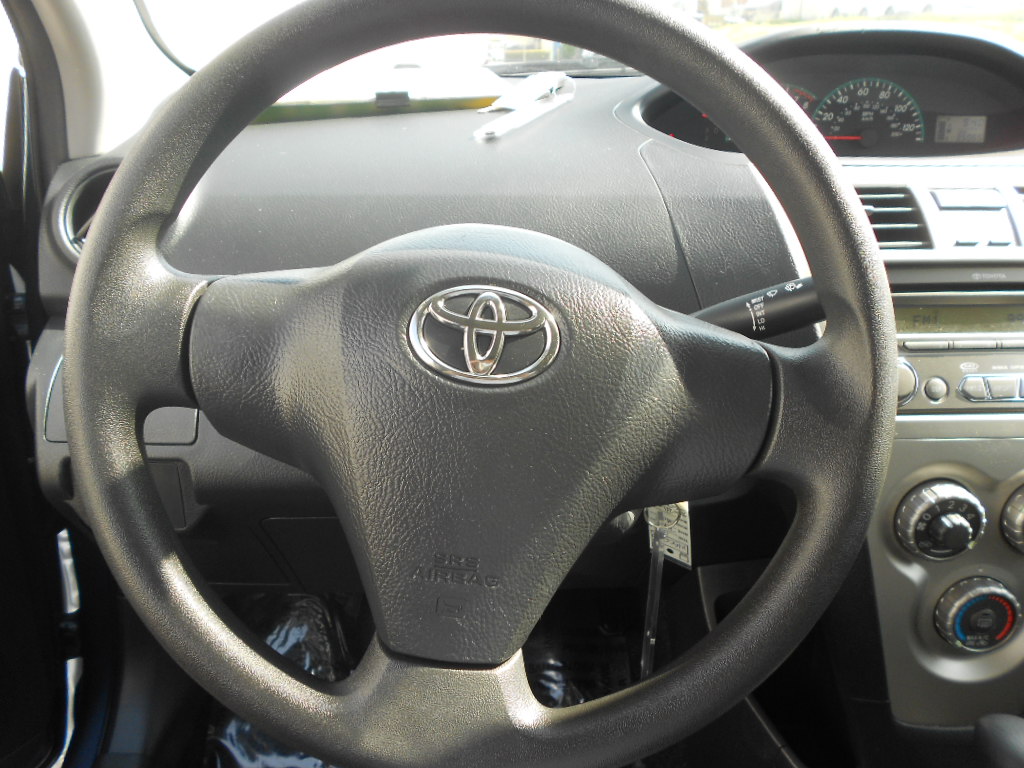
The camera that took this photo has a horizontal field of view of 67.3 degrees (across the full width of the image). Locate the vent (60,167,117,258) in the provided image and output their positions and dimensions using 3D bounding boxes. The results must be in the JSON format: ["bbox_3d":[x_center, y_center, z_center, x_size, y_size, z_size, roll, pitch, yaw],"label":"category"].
[{"bbox_3d":[-0.297,-0.124,0.590,0.086,0.086,0.032,-5,14,-11],"label":"vent"}]

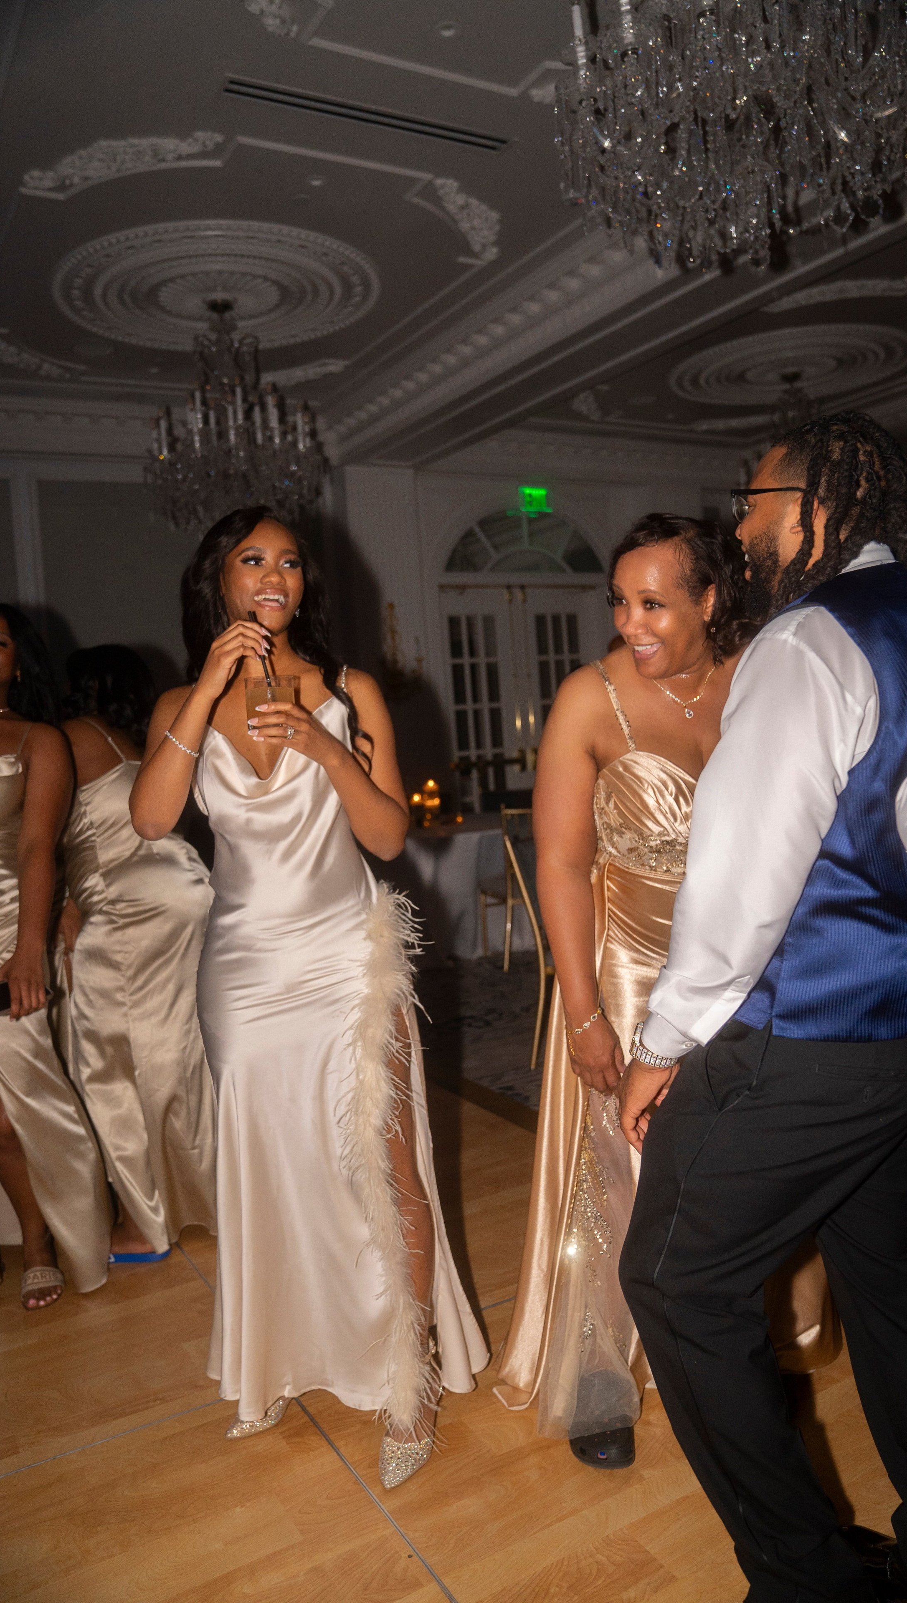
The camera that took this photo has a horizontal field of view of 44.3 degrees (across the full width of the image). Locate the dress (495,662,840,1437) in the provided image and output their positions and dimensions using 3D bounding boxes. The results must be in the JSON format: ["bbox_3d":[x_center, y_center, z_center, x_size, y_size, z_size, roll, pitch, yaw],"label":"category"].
[{"bbox_3d":[0.392,0.446,2.225,0.660,1.480,0.450,-4,5,5],"label":"dress"}]

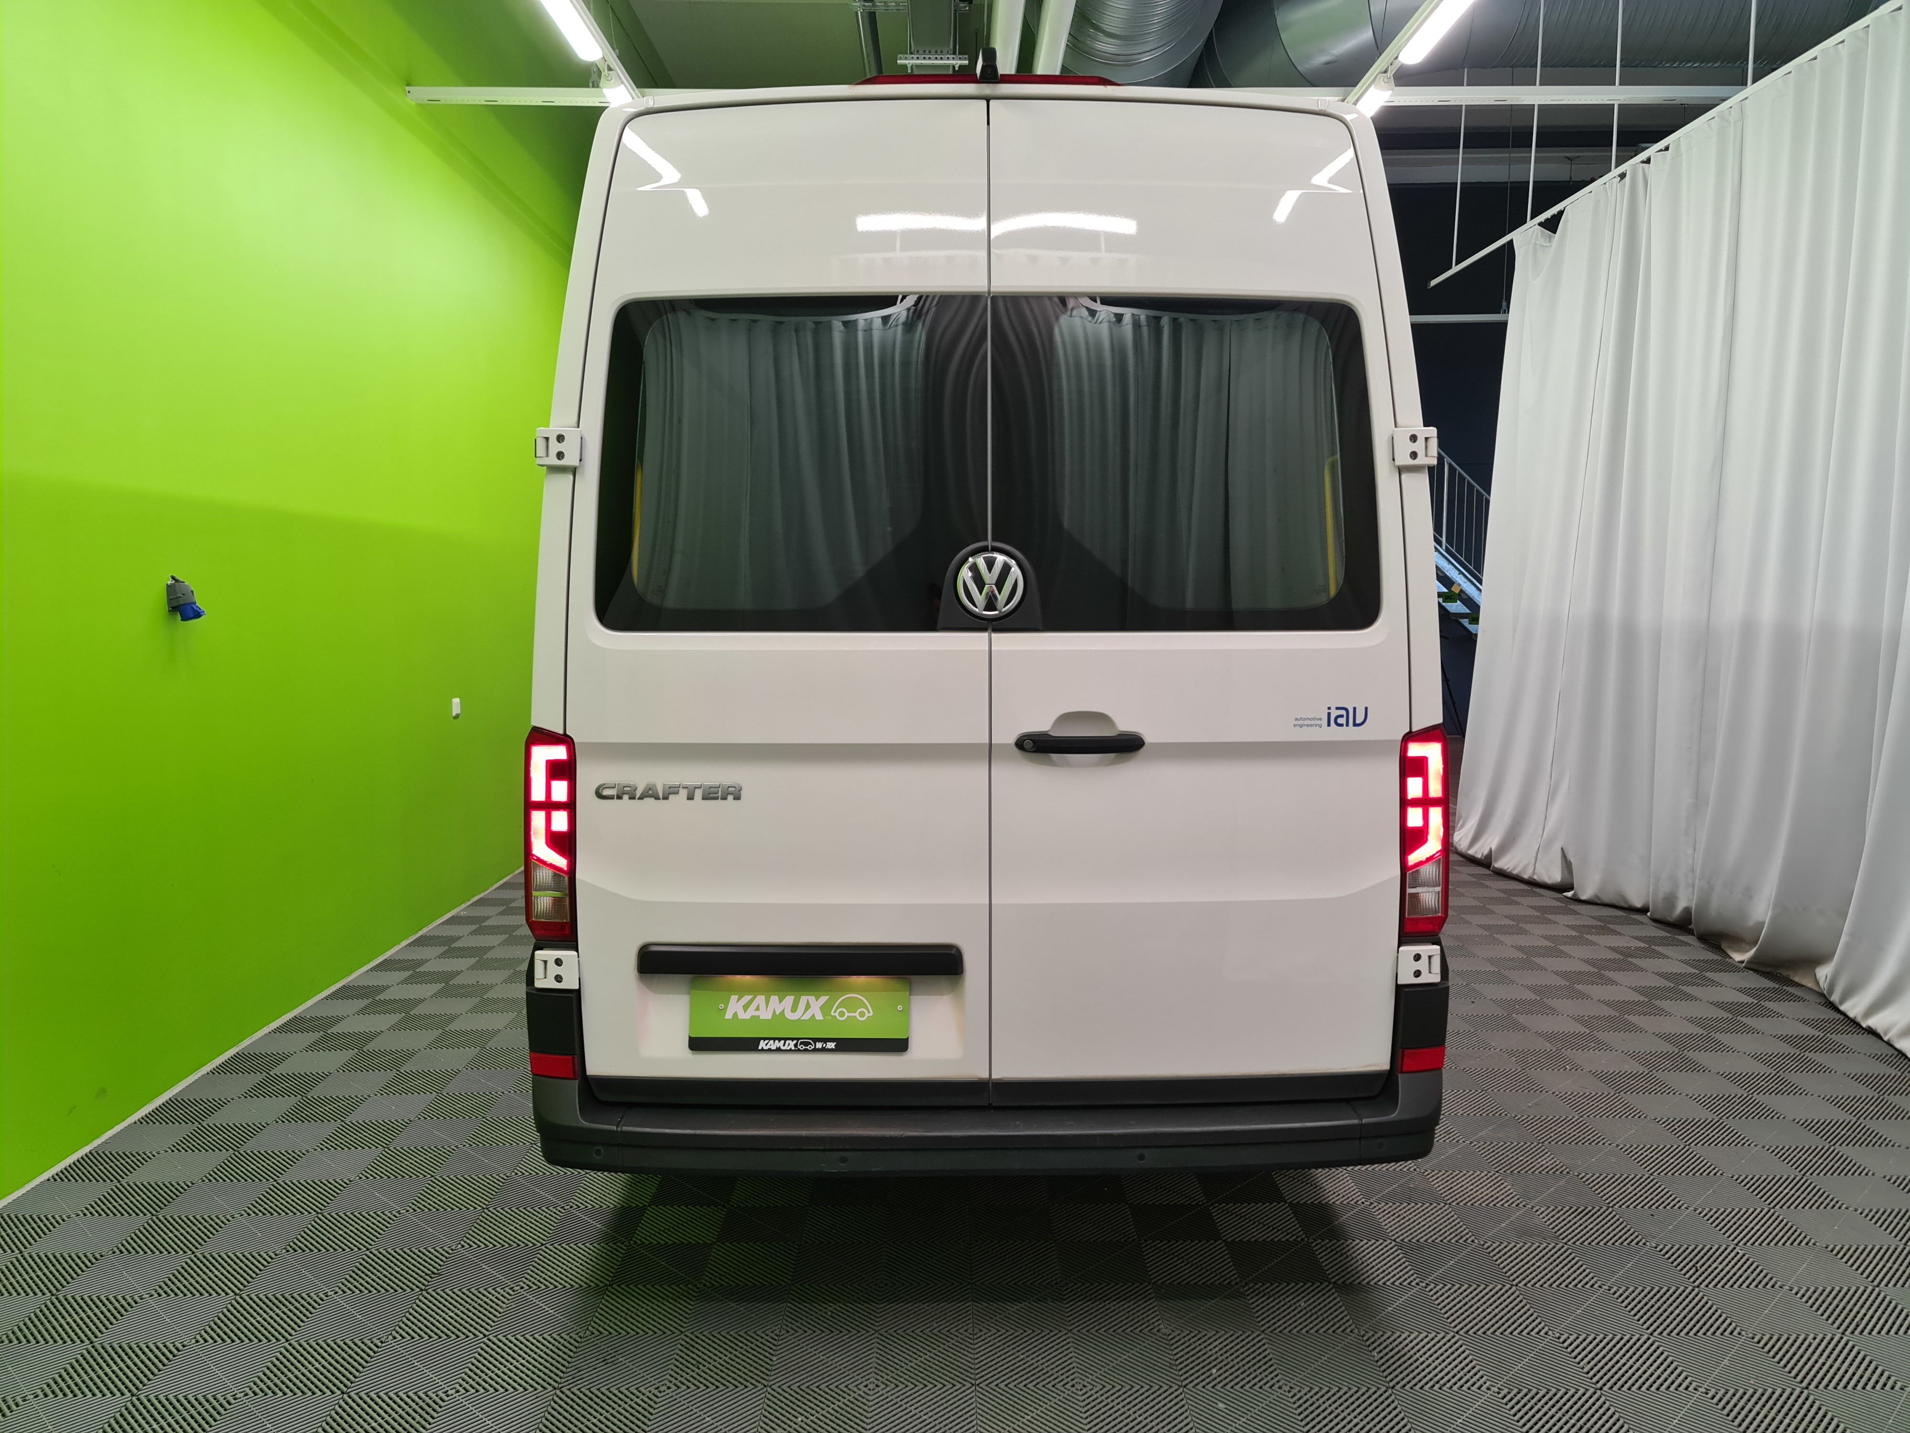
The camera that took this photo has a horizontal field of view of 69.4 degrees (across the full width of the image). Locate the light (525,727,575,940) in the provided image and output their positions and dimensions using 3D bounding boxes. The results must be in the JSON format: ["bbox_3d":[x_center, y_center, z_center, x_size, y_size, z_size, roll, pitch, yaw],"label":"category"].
[{"bbox_3d":[-0.835,0.244,2.864,0.117,0.439,0.150,0,5,0],"label":"light"}]

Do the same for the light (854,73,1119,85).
[{"bbox_3d":[0.070,-1.294,2.835,0.550,0.045,0.100,0,5,0],"label":"light"}]

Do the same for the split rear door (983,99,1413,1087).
[{"bbox_3d":[0.493,-0.220,2.781,0.849,1.992,0.180,0,5,0],"label":"split rear door"}]

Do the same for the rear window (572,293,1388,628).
[{"bbox_3d":[0.064,-0.498,2.734,1.548,0.665,0.100,0,5,0],"label":"rear window"}]

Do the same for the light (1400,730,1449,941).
[{"bbox_3d":[0.965,0.244,2.864,0.117,0.439,0.150,0,5,0],"label":"light"}]

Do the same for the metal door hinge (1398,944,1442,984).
[{"bbox_3d":[0.939,0.508,2.822,0.092,0.082,0.075,0,5,0],"label":"metal door hinge"}]

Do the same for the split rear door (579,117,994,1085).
[{"bbox_3d":[-0.355,-0.220,2.781,0.849,1.992,0.180,0,5,0],"label":"split rear door"}]

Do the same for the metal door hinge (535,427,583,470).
[{"bbox_3d":[-0.791,-0.530,2.749,0.093,0.083,0.075,0,5,0],"label":"metal door hinge"}]

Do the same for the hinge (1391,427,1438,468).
[{"bbox_3d":[0.919,-0.530,2.749,0.093,0.083,0.075,0,5,0],"label":"hinge"}]

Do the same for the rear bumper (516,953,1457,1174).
[{"bbox_3d":[0.065,0.697,2.855,1.910,0.397,0.340,0,5,0],"label":"rear bumper"}]

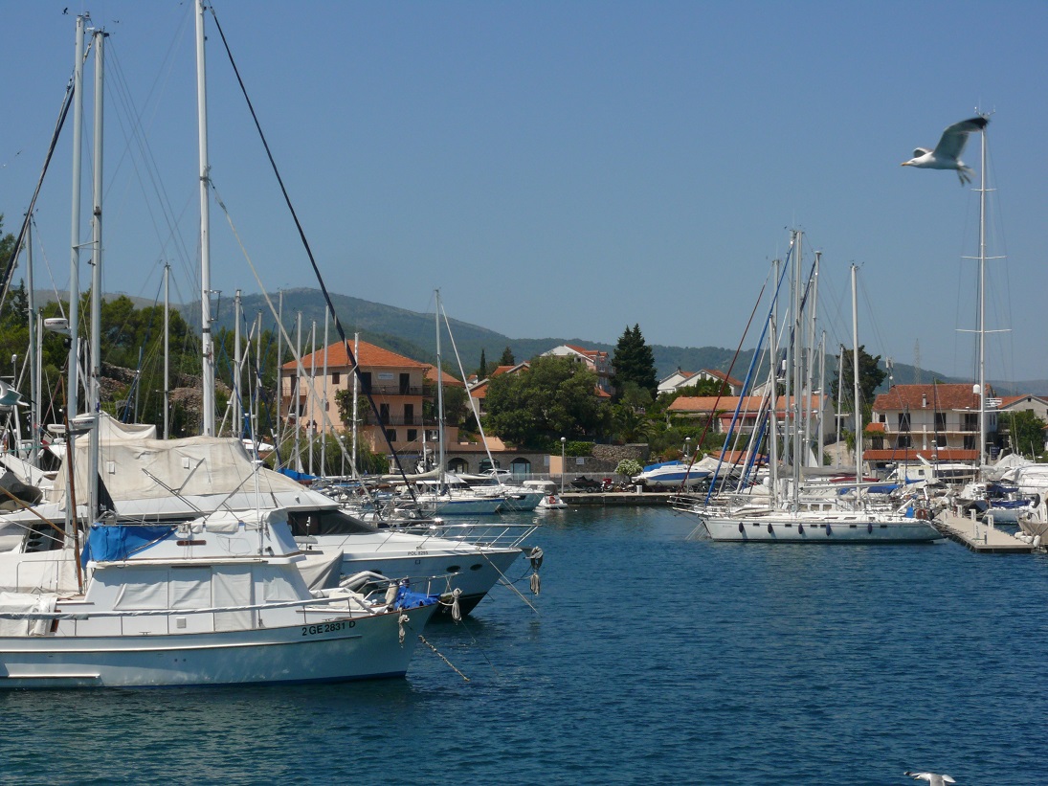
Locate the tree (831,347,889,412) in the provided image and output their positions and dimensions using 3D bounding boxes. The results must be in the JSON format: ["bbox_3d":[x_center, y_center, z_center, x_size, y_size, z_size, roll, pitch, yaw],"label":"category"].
[{"bbox_3d":[43.269,-1.113,305.000,7.200,10.300,7.000,0,-1,0],"label":"tree"}]

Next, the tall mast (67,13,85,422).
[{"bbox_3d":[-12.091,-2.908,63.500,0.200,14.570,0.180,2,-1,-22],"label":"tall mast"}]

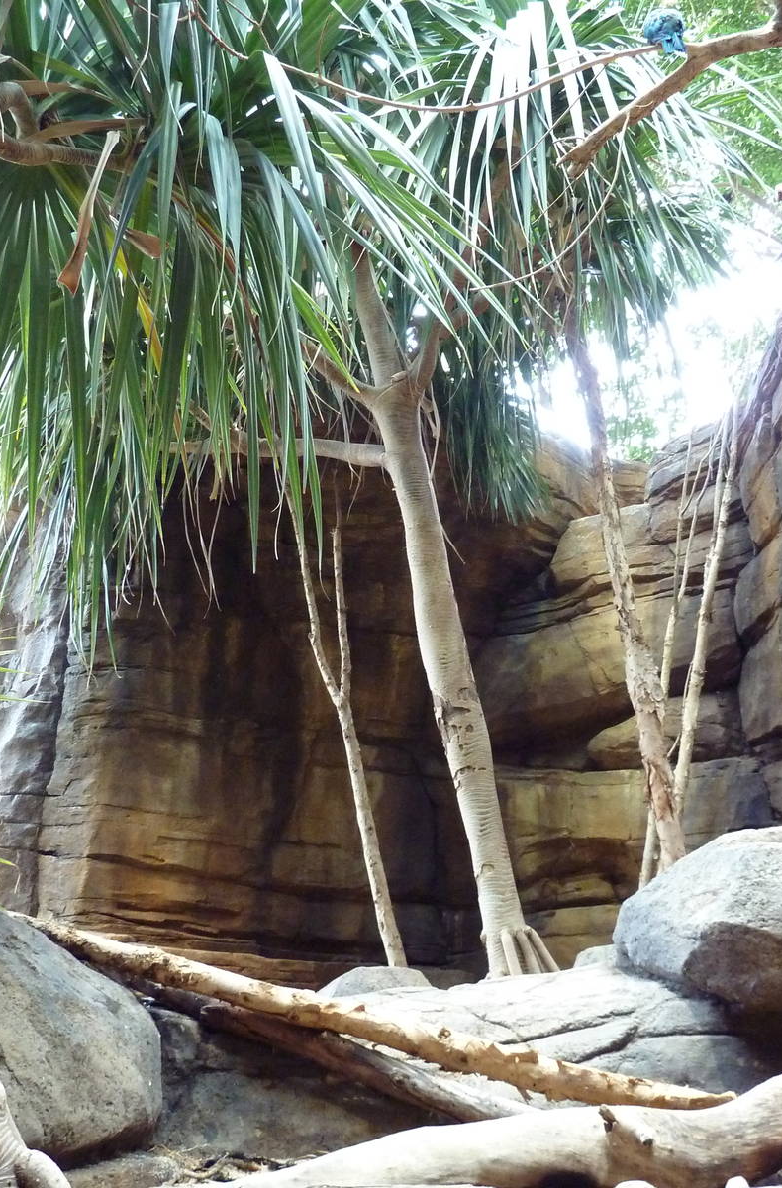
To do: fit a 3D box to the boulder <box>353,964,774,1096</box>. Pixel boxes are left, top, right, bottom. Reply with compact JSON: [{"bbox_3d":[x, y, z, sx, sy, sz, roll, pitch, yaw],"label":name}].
[{"bbox_3d":[0.660,1.680,4.400,1.500,0.400,1.000,-1,-8,9],"label":"boulder"}]

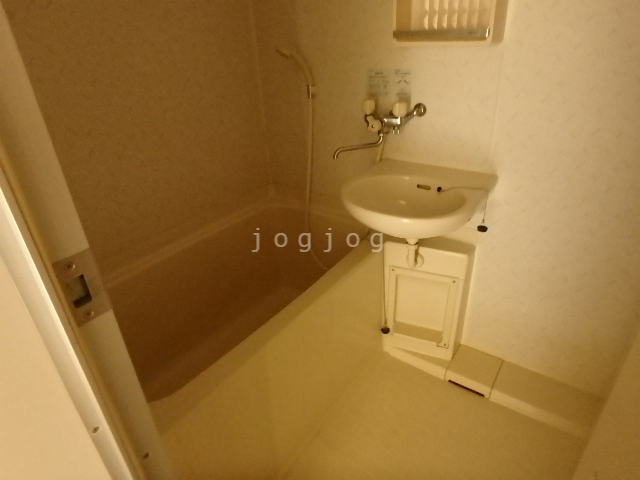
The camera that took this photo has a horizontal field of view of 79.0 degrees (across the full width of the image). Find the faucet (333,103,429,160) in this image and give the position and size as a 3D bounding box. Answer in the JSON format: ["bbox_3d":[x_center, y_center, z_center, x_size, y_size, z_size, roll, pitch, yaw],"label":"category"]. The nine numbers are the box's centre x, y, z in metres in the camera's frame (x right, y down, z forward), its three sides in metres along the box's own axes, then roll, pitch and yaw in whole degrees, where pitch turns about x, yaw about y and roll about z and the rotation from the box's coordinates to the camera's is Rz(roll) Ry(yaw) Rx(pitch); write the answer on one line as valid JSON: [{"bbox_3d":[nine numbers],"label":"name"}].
[{"bbox_3d":[0.196,-0.366,1.271,0.222,0.168,0.250,15,32,33],"label":"faucet"}]

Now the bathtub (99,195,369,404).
[{"bbox_3d":[-0.273,0.312,1.339,0.638,0.499,1.123,15,32,32],"label":"bathtub"}]

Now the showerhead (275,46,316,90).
[{"bbox_3d":[-0.085,-0.610,1.385,0.140,0.145,0.060,-17,29,-25],"label":"showerhead"}]

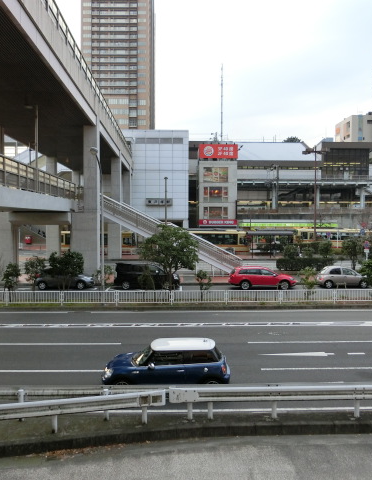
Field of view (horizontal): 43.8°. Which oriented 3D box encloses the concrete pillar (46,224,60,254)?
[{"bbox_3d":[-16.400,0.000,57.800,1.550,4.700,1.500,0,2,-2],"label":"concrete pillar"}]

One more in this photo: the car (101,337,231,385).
[{"bbox_3d":[-0.540,3.600,13.150,3.650,1.410,1.690,0,2,-2],"label":"car"}]

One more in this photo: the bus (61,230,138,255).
[{"bbox_3d":[-11.600,0.300,58.200,10.600,3.020,2.490,0,3,-2],"label":"bus"}]

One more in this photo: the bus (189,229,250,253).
[{"bbox_3d":[2.530,0.250,58.250,10.600,3.020,2.490,0,3,-2],"label":"bus"}]

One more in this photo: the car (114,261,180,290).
[{"bbox_3d":[-2.670,2.530,32.900,4.580,1.830,1.700,0,2,-2],"label":"car"}]

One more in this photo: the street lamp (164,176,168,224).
[{"bbox_3d":[-1.400,-0.740,33.200,0.300,7.500,0.300,0,3,-3],"label":"street lamp"}]

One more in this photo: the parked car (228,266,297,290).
[{"bbox_3d":[5.200,2.500,31.650,4.600,1.510,1.800,0,3,-2],"label":"parked car"}]

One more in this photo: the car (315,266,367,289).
[{"bbox_3d":[10.980,2.500,32.100,3.720,1.520,1.660,0,3,-2],"label":"car"}]

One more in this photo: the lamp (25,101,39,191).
[{"bbox_3d":[-9.130,-5.410,27.300,0.820,5.230,0.280,0,2,-2],"label":"lamp"}]

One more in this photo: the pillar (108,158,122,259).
[{"bbox_3d":[-8.950,-3.980,58.050,1.500,12.600,1.500,0,2,-2],"label":"pillar"}]

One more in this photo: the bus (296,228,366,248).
[{"bbox_3d":[21.100,-0.060,65.600,10.500,3.020,2.490,0,3,-2],"label":"bus"}]

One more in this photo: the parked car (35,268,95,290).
[{"bbox_3d":[-8.500,2.700,32.750,4.120,1.480,1.700,0,2,-2],"label":"parked car"}]

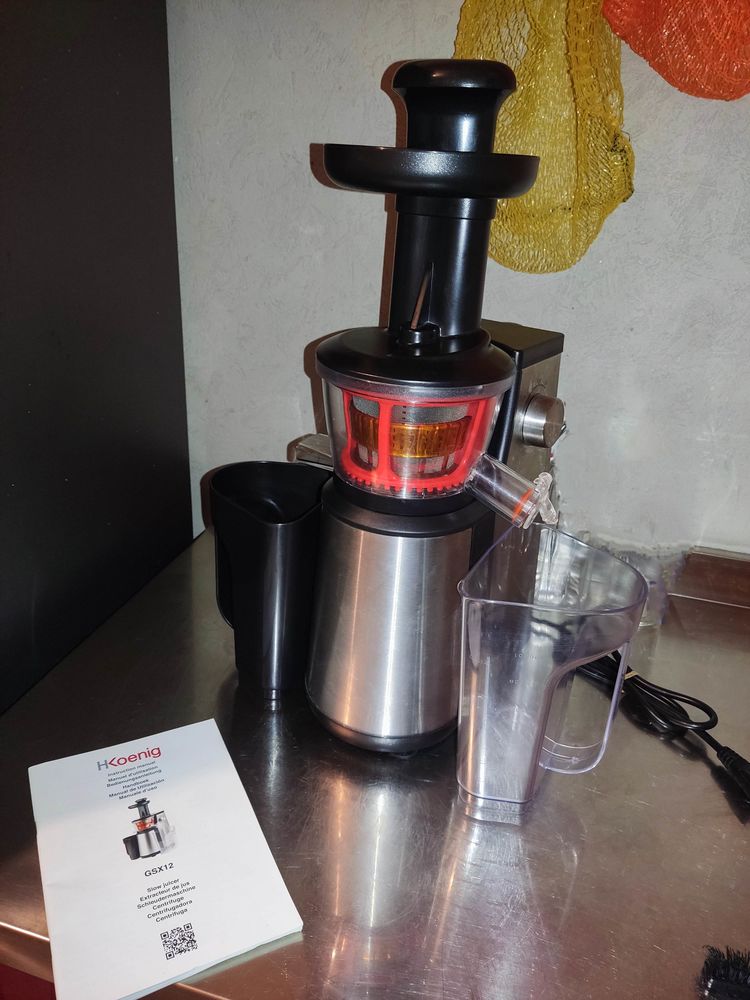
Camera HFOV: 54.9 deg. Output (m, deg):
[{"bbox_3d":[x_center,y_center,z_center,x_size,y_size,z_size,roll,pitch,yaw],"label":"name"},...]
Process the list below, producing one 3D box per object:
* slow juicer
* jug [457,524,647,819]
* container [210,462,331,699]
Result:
[{"bbox_3d":[0.067,-0.063,0.610,0.238,0.518,0.262,20,29,29],"label":"slow juicer"},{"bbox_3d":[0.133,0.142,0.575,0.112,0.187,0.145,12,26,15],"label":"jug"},{"bbox_3d":[-0.093,0.069,0.693,0.106,0.187,0.124,20,29,29],"label":"container"}]

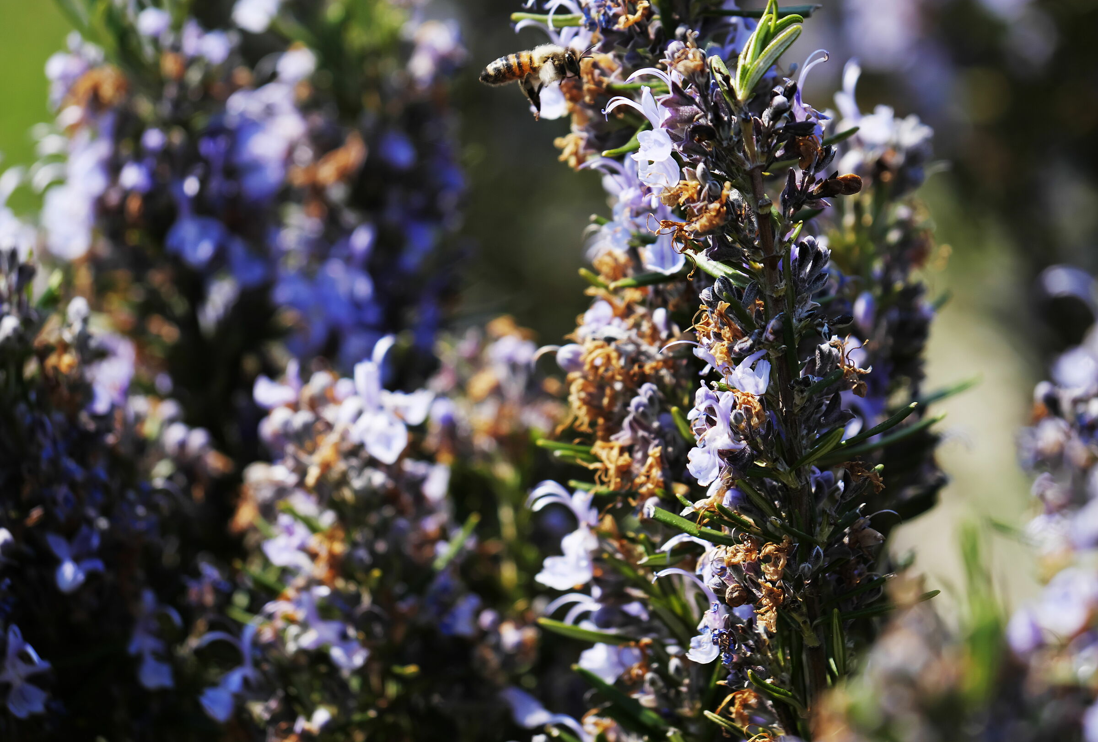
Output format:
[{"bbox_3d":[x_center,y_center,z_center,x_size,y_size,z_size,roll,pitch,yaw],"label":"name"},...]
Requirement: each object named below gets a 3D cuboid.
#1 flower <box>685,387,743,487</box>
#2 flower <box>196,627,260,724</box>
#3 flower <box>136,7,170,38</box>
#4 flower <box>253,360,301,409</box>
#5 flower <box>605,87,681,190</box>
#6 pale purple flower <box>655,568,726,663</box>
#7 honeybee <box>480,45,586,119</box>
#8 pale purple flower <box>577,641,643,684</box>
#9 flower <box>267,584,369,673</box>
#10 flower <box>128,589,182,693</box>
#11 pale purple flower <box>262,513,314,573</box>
[{"bbox_3d":[0.021,0.008,1.360,0.007,0.013,0.007,-6,11,-30],"label":"flower"},{"bbox_3d":[-0.041,0.039,1.395,0.007,0.013,0.007,-4,11,-23],"label":"flower"},{"bbox_3d":[-0.054,-0.047,1.470,0.004,0.004,0.004,6,11,30],"label":"flower"},{"bbox_3d":[-0.035,0.002,1.410,0.006,0.006,0.006,-6,11,-30],"label":"flower"},{"bbox_3d":[0.012,-0.029,1.360,0.009,0.013,0.007,-4,11,-23],"label":"flower"},{"bbox_3d":[0.018,0.031,1.360,0.008,0.012,0.007,-4,10,-20],"label":"pale purple flower"},{"bbox_3d":[-0.002,-0.036,1.360,0.013,0.009,0.007,-8,10,-3],"label":"honeybee"},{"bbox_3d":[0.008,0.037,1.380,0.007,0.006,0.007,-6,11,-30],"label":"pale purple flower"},{"bbox_3d":[-0.030,0.033,1.400,0.011,0.011,0.011,-9,13,-41],"label":"flower"},{"bbox_3d":[-0.051,0.035,1.400,0.006,0.013,0.006,-9,13,-41],"label":"flower"},{"bbox_3d":[-0.034,0.022,1.400,0.006,0.008,0.006,-8,13,-40],"label":"pale purple flower"}]

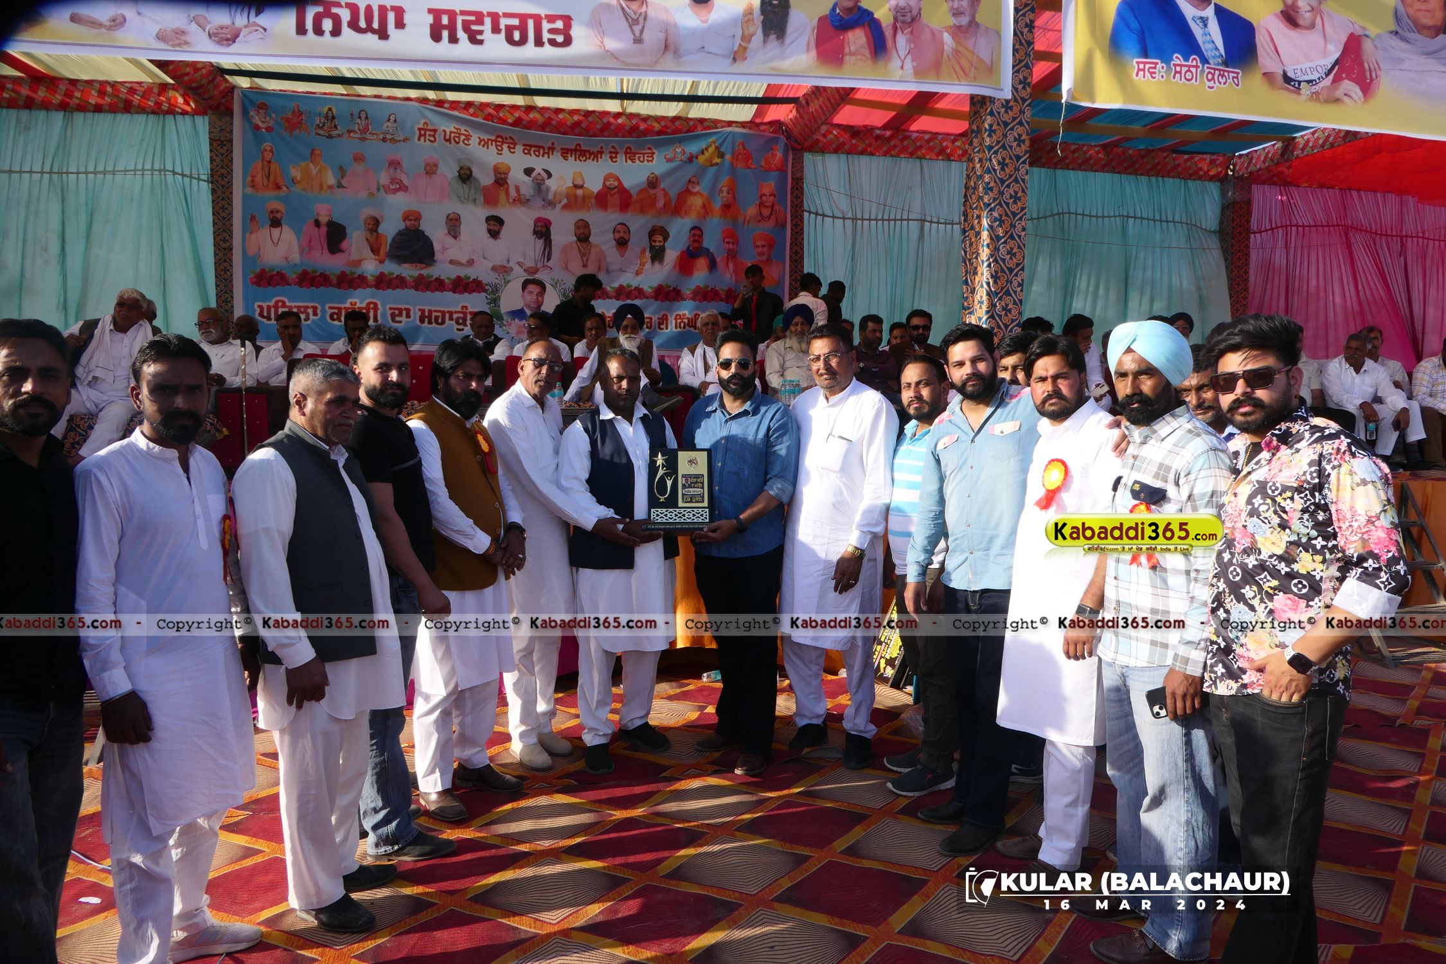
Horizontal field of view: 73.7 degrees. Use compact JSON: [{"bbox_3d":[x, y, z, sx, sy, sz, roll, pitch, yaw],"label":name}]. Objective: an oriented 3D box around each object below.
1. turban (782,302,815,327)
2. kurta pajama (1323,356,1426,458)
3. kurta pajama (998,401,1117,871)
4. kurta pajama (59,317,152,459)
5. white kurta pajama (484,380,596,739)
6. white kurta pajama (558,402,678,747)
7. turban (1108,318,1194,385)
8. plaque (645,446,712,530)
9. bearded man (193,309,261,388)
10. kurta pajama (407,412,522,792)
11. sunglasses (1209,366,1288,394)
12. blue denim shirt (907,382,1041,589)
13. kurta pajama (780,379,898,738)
[{"bbox_3d":[0.569,-1.258,7.300,0.230,0.190,0.250,0,6,0],"label":"turban"},{"bbox_3d":[4.780,-0.566,7.100,0.580,0.770,0.700,-2,6,-14],"label":"kurta pajama"},{"bbox_3d":[1.074,0.493,3.071,0.420,1.500,0.500,-5,9,-32],"label":"kurta pajama"},{"bbox_3d":[-4.045,-0.640,6.350,0.600,0.940,0.700,-1,6,-9],"label":"kurta pajama"},{"bbox_3d":[-0.752,0.345,3.973,0.470,1.502,0.480,6,10,38],"label":"white kurta pajama"},{"bbox_3d":[-0.429,0.379,3.954,0.520,1.411,0.430,-5,9,-33],"label":"white kurta pajama"},{"bbox_3d":[1.144,-0.345,2.580,0.250,0.175,0.205,-6,9,-44],"label":"turban"},{"bbox_3d":[-0.178,0.029,3.750,0.265,0.320,0.070,0,6,2],"label":"plaque"},{"bbox_3d":[-3.345,-0.620,6.450,0.580,1.180,0.780,-1,6,-6],"label":"bearded man"},{"bbox_3d":[-0.958,0.450,3.594,0.380,1.419,0.490,4,9,27],"label":"kurta pajama"},{"bbox_3d":[1.246,-0.245,2.270,0.130,0.052,0.145,-12,6,-40],"label":"sunglasses"},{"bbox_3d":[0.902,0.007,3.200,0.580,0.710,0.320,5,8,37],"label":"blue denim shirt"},{"bbox_3d":[0.478,0.316,3.981,0.520,1.481,0.360,3,8,22],"label":"kurta pajama"}]

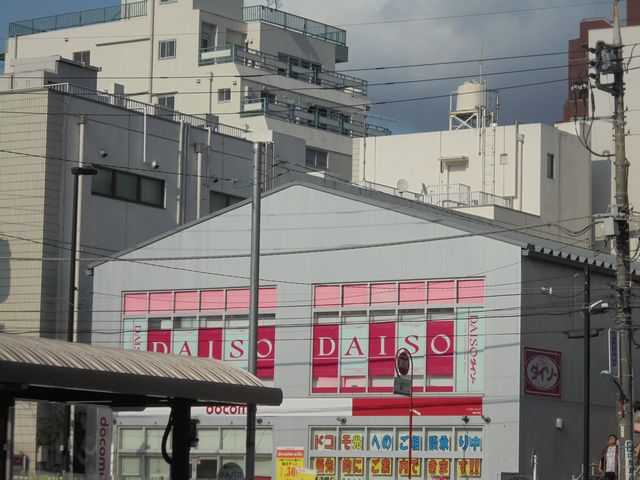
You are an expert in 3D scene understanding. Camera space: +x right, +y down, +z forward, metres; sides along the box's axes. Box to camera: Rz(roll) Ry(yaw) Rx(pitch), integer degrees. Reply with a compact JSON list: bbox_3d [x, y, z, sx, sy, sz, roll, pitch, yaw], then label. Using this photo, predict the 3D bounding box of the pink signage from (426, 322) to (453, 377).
[{"bbox_3d":[3.094,2.790,58.114,0.810,1.420,0.050,-3,-8,33],"label":"pink signage"}]

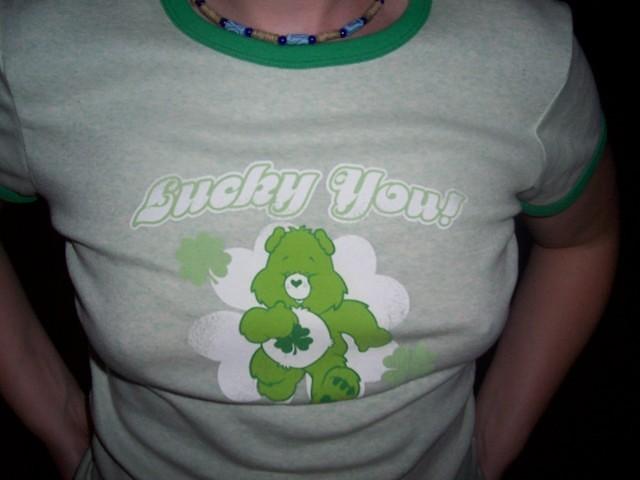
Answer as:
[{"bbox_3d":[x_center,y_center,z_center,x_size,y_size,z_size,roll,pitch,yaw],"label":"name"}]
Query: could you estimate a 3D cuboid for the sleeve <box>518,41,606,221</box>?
[{"bbox_3d":[0.203,-0.099,0.595,0.098,0.165,0.130,0,7,0],"label":"sleeve"}]

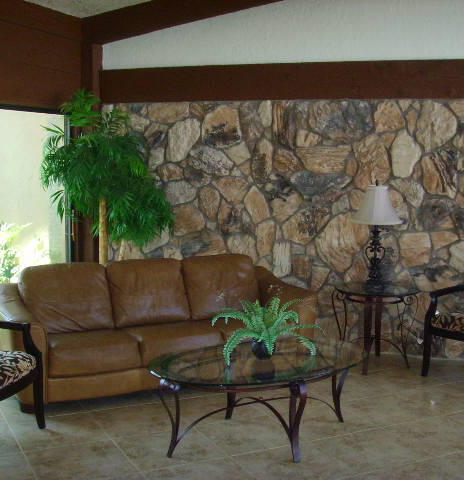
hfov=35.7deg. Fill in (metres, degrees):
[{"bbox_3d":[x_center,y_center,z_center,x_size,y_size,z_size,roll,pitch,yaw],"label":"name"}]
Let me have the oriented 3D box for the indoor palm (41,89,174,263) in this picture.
[{"bbox_3d":[-1.014,-0.164,5.810,1.032,2.109,0.914,2,6,19],"label":"indoor palm"}]

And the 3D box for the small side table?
[{"bbox_3d":[1.073,0.656,5.417,0.649,0.586,0.649,2,6,19],"label":"small side table"}]

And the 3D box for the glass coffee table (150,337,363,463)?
[{"bbox_3d":[0.151,0.865,3.908,1.263,0.451,0.848,-3,7,-30],"label":"glass coffee table"}]

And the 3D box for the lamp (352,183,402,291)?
[{"bbox_3d":[1.081,-0.028,5.348,0.369,0.796,0.369,2,6,19],"label":"lamp"}]

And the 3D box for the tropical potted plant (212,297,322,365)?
[{"bbox_3d":[0.182,0.485,3.894,0.583,0.313,0.546,1,6,0],"label":"tropical potted plant"}]

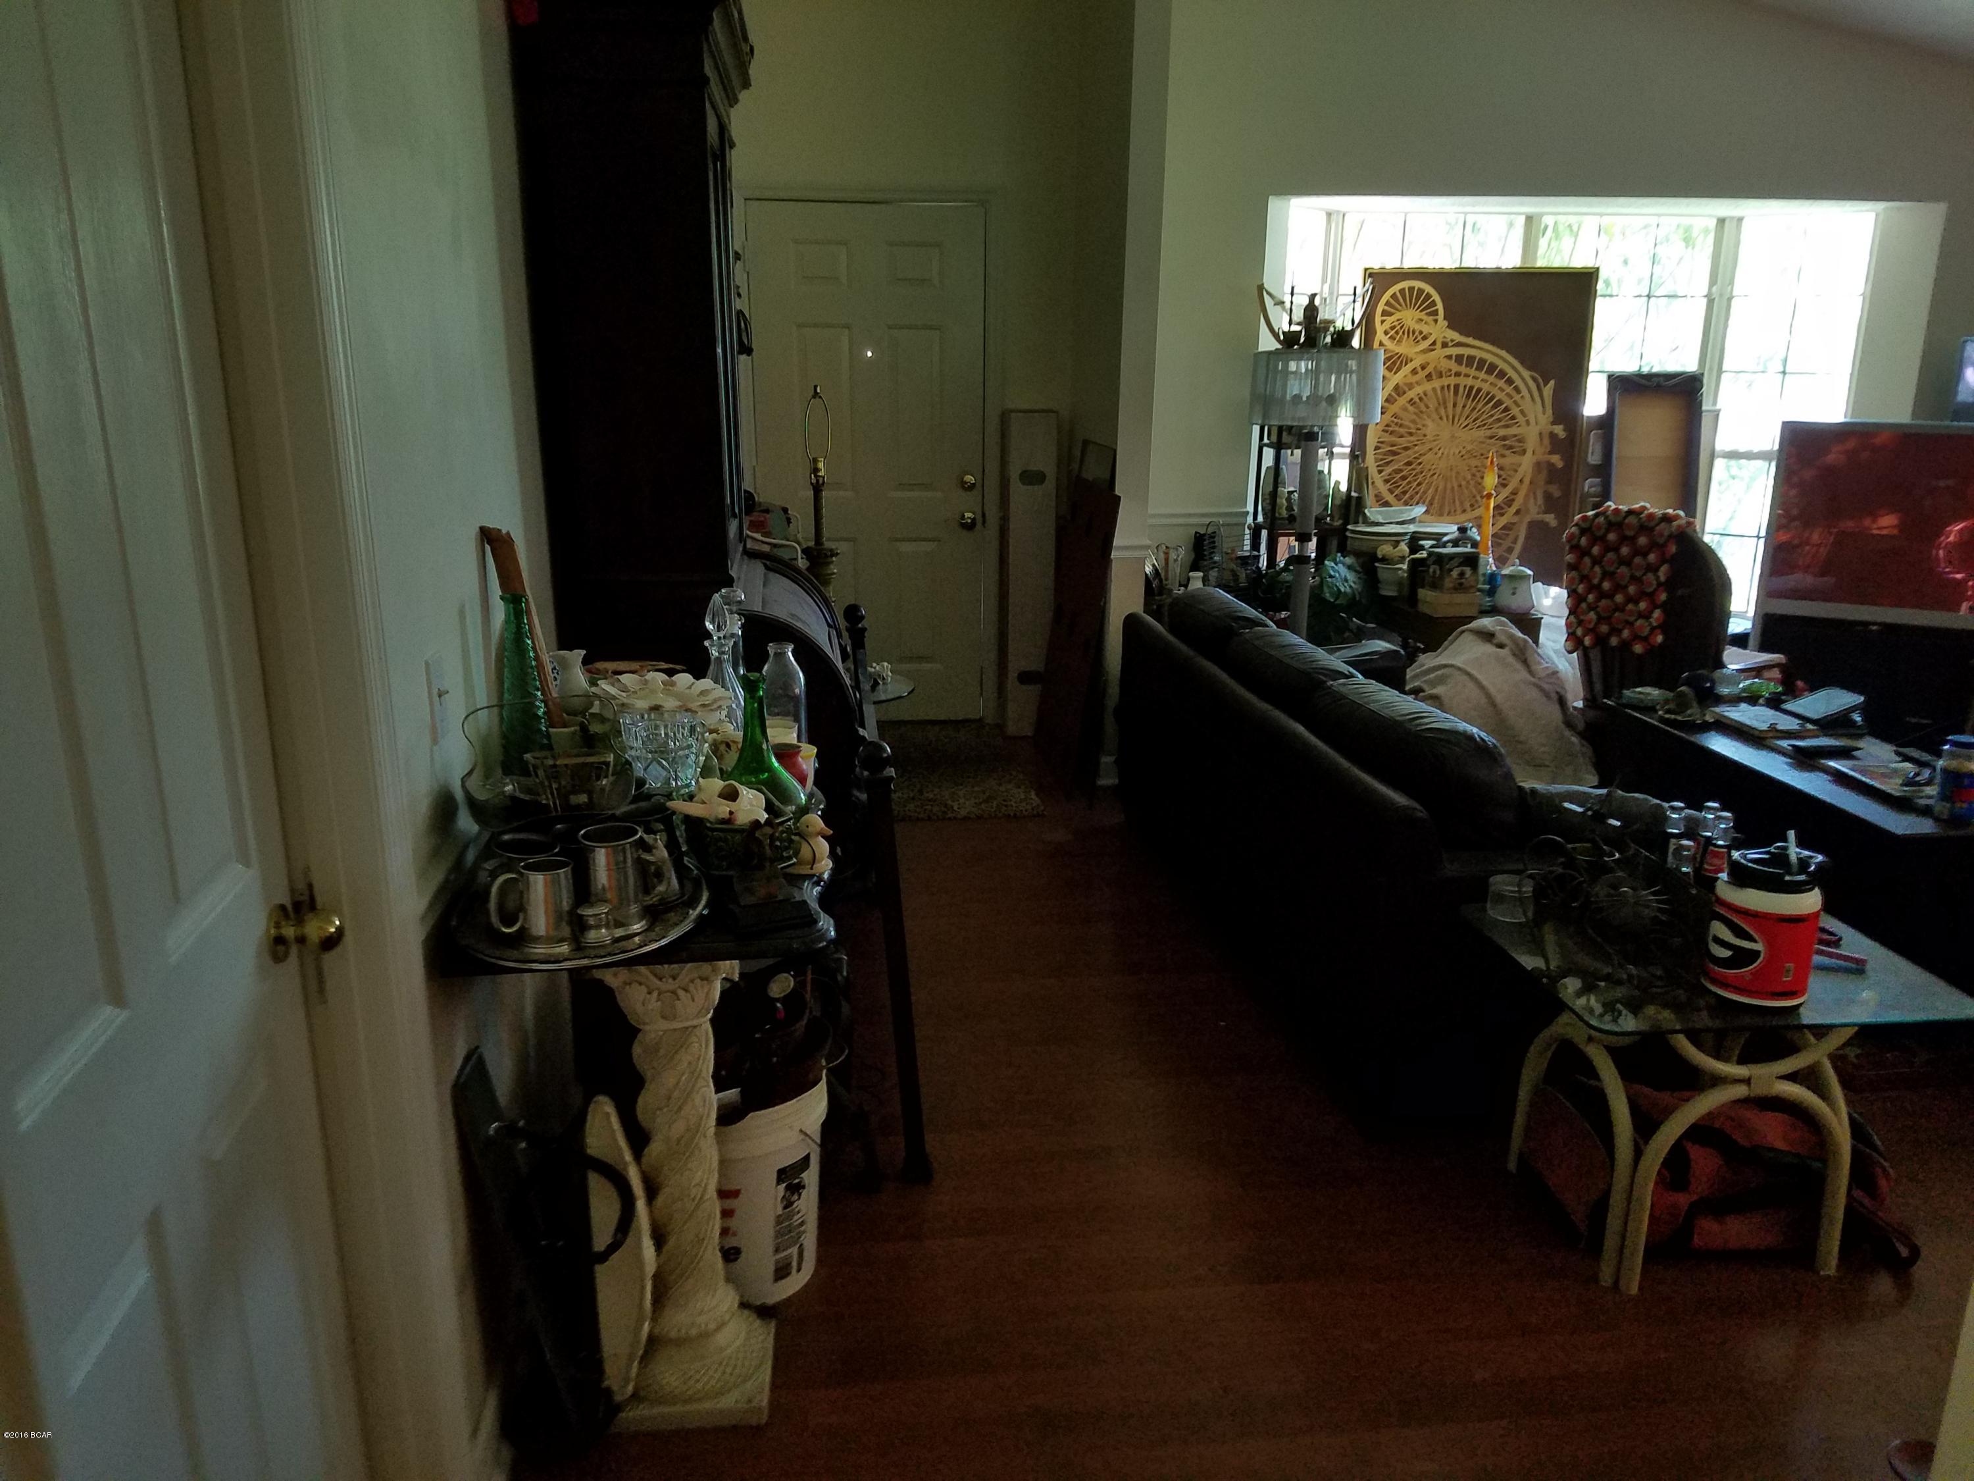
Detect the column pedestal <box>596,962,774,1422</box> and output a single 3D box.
[{"bbox_3d":[-0.452,0.636,2.222,0.225,0.750,0.225,-1,16,-7],"label":"column pedestal"}]

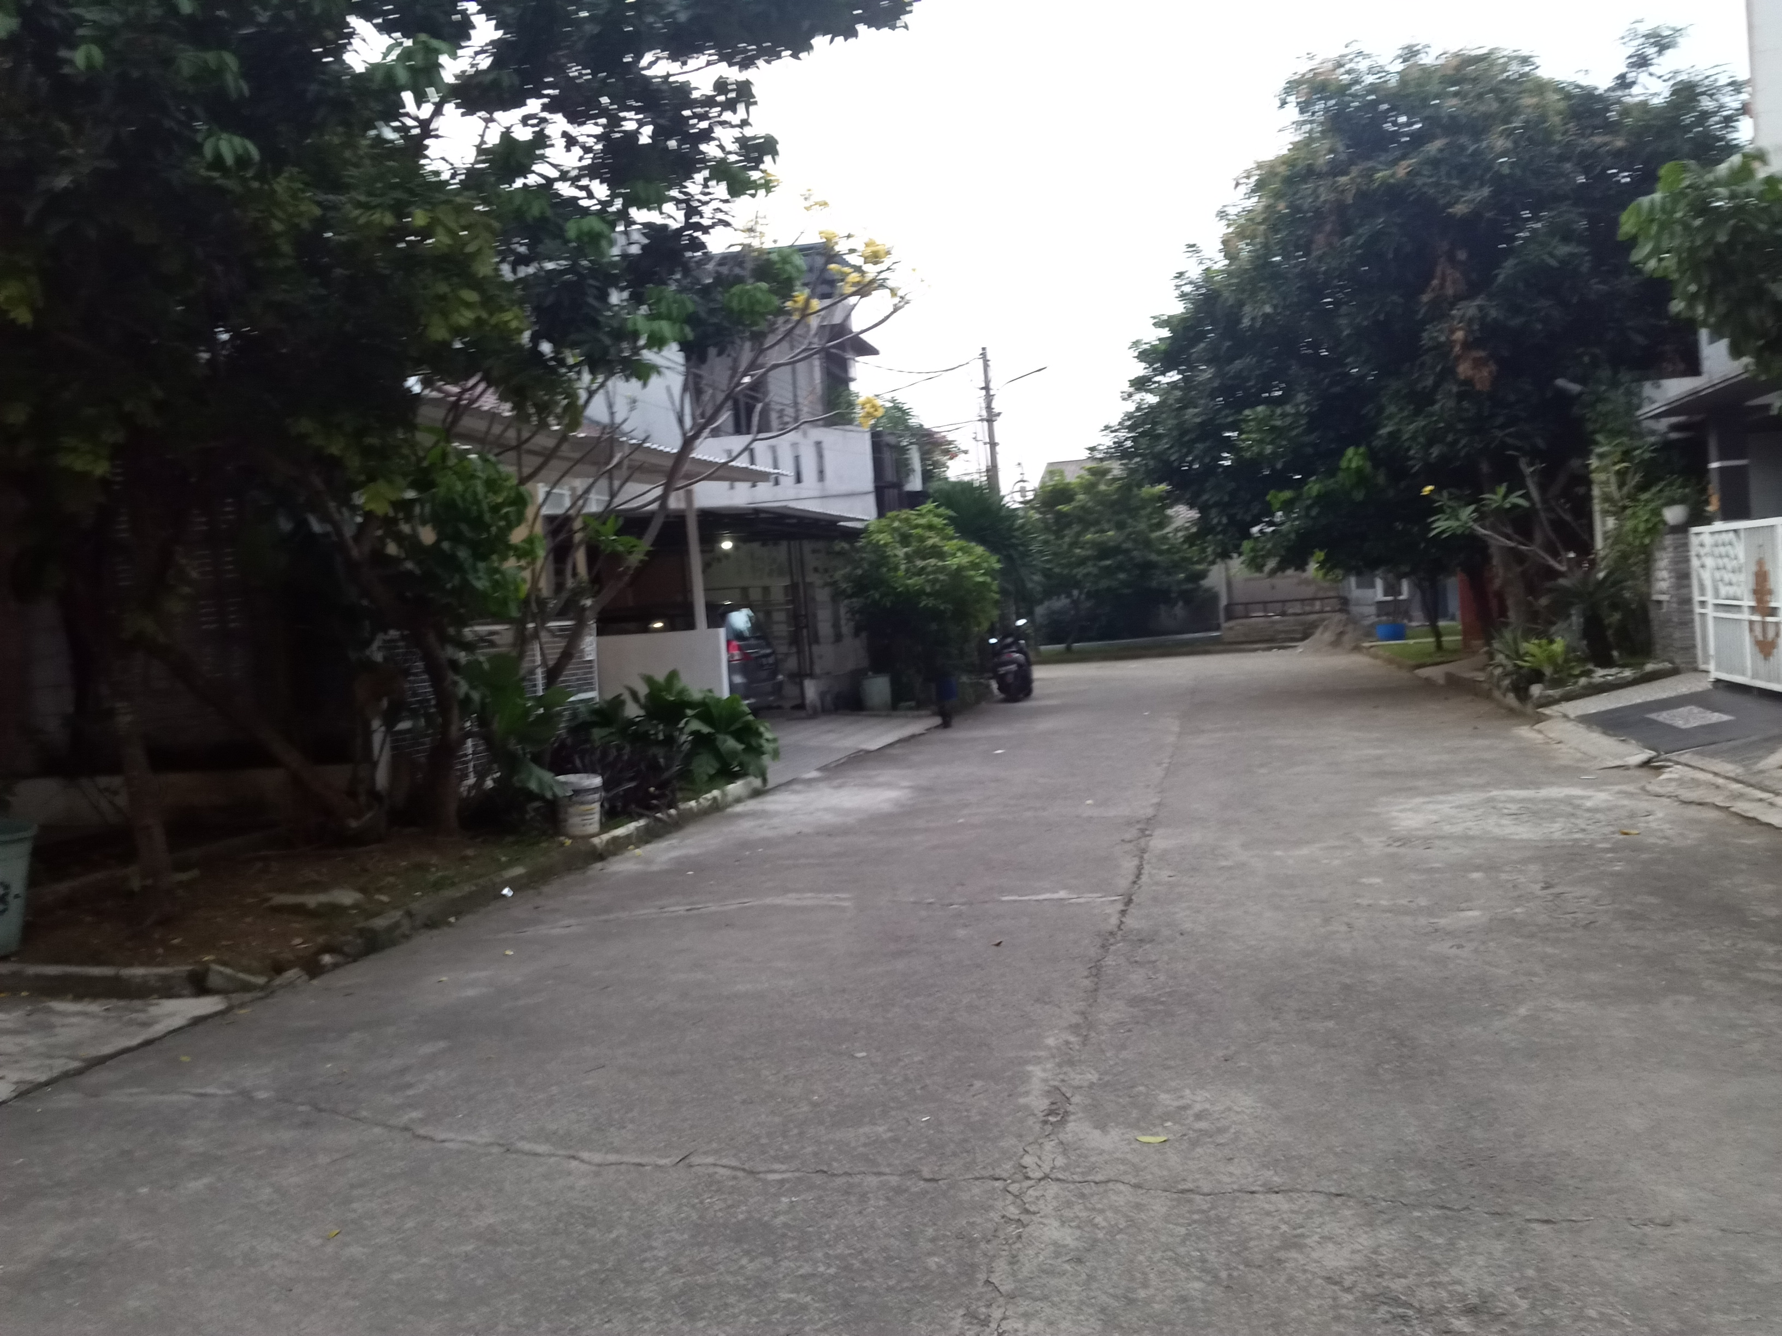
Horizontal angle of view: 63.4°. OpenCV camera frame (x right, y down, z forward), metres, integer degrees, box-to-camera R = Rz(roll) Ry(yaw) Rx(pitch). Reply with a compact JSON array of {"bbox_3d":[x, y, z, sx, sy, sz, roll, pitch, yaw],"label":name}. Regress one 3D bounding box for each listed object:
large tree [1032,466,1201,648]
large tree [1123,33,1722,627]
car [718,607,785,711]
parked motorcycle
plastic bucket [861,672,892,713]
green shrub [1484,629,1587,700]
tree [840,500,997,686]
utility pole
[{"bbox_3d":[5.601,-2.769,35.911,4.400,4.600,4.200,-4,2,14],"label":"large tree"},{"bbox_3d":[7.482,-4.147,19.838,8.100,8.400,7.400,-4,2,14],"label":"large tree"},{"bbox_3d":[-3.733,0.122,19.484,4.400,1.660,1.720,-4,2,14],"label":"car"},{"bbox_3d":[1.840,-0.084,21.778,0.720,1.150,1.880,-4,2,15],"label":"parked motorcycle"},{"bbox_3d":[-0.192,0.352,18.891,0.420,0.470,0.420,-4,2,0],"label":"plastic bucket"},{"bbox_3d":[6.350,-0.028,14.186,0.950,0.720,0.900,-4,2,14],"label":"green shrub"},{"bbox_3d":[0.412,-0.794,19.847,2.250,2.750,2.200,-4,2,14],"label":"tree"},{"bbox_3d":[2.501,-3.859,33.853,0.400,7.600,0.400,-4,2,14],"label":"utility pole"}]

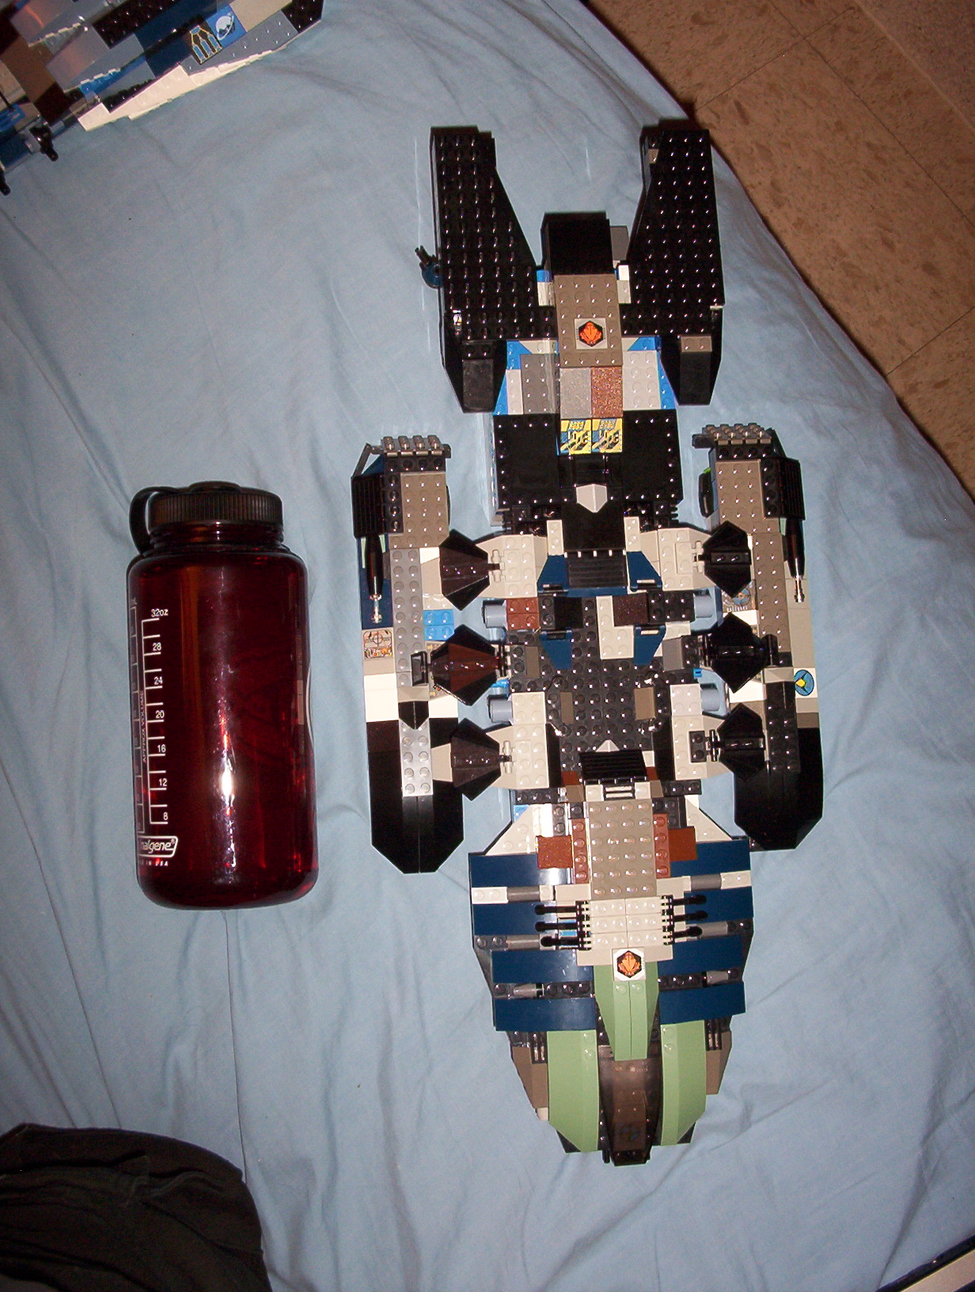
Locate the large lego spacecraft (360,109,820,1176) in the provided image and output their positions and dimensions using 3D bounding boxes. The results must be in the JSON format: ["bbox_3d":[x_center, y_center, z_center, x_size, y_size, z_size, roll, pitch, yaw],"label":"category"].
[{"bbox_3d":[0.056,-0.006,0.752,0.242,0.083,0.532,-3,82,-5],"label":"large lego spacecraft"}]

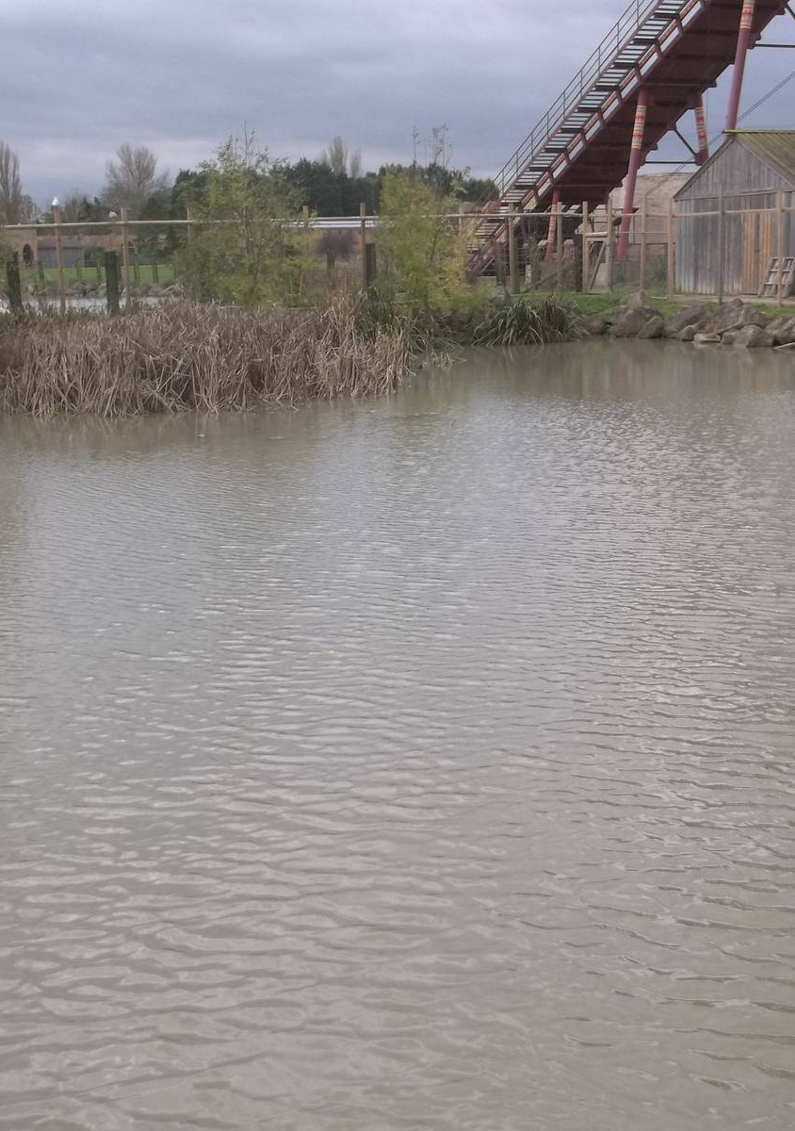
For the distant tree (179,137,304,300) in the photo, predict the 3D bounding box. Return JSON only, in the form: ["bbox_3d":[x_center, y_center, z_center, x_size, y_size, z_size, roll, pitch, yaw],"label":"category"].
[{"bbox_3d":[-3.363,-7.195,30.115,2.700,3.602,2.500,-3,12,-6],"label":"distant tree"}]

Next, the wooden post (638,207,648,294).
[{"bbox_3d":[6.121,-7.804,35.767,0.100,2.177,0.100,0,13,10],"label":"wooden post"}]

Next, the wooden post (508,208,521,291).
[{"bbox_3d":[3.367,-9.064,41.500,0.200,2.400,0.200,-1,13,5],"label":"wooden post"}]

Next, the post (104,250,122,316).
[{"bbox_3d":[-5.932,-5.857,29.856,0.260,1.345,0.220,-4,13,-10],"label":"post"}]

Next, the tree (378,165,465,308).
[{"bbox_3d":[0.494,-7.198,31.667,1.950,3.114,1.900,-1,12,1],"label":"tree"}]

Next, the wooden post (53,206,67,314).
[{"bbox_3d":[-7.235,-6.505,30.752,0.130,2.319,0.130,-4,13,-12],"label":"wooden post"}]

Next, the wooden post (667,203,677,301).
[{"bbox_3d":[6.614,-7.541,34.563,0.125,2.215,0.125,1,13,11],"label":"wooden post"}]

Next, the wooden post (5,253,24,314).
[{"bbox_3d":[-9.589,-7.007,36.000,0.300,1.600,0.300,-5,13,-14],"label":"wooden post"}]

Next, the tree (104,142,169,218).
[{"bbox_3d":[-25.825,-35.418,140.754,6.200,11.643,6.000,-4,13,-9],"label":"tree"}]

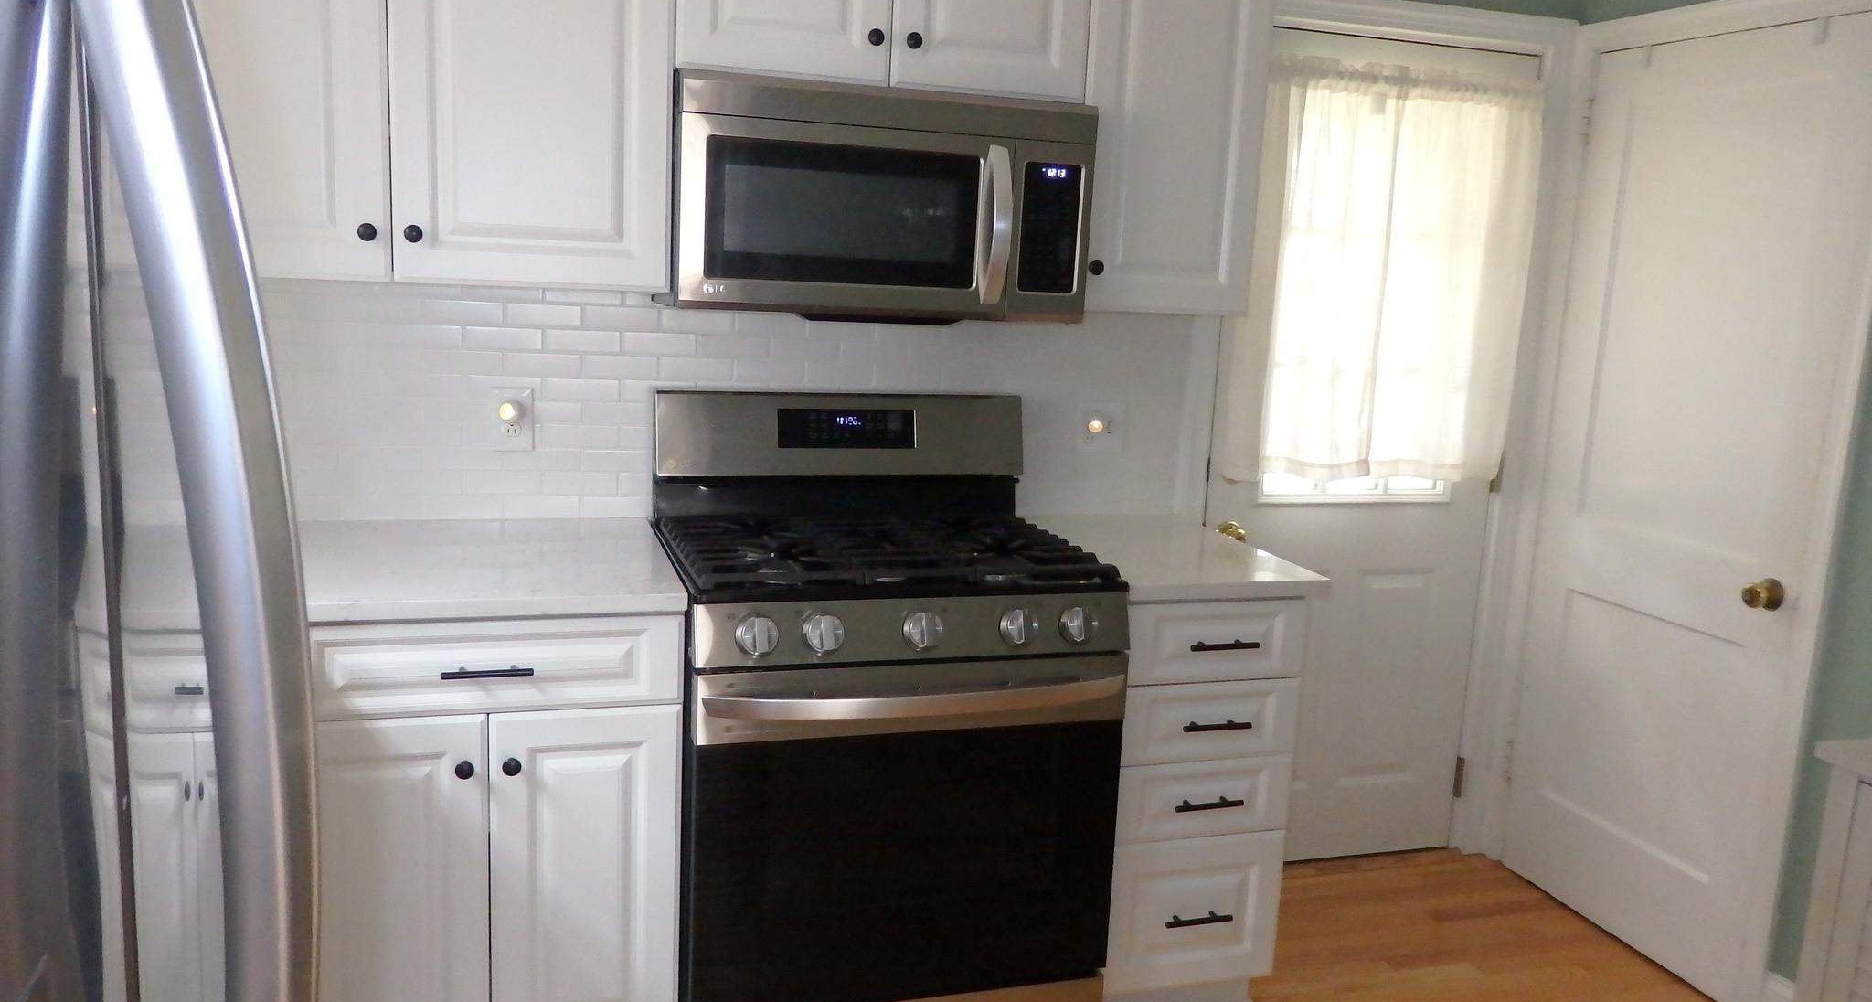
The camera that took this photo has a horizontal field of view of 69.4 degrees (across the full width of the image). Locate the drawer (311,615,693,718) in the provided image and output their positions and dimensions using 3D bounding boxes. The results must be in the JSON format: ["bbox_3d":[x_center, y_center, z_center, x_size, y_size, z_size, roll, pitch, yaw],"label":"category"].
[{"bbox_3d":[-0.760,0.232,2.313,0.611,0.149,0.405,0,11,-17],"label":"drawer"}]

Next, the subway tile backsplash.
[{"bbox_3d":[-0.370,-0.192,2.796,1.980,0.468,0.012,0,11,-17],"label":"subway tile backsplash"}]

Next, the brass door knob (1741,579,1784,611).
[{"bbox_3d":[1.671,0.189,2.738,0.055,0.062,0.062,0,11,-17],"label":"brass door knob"}]

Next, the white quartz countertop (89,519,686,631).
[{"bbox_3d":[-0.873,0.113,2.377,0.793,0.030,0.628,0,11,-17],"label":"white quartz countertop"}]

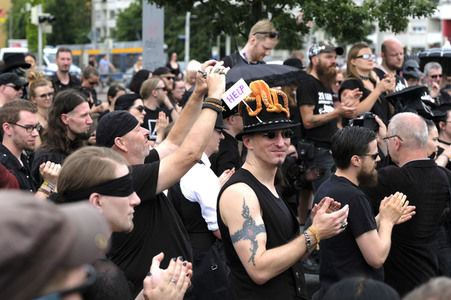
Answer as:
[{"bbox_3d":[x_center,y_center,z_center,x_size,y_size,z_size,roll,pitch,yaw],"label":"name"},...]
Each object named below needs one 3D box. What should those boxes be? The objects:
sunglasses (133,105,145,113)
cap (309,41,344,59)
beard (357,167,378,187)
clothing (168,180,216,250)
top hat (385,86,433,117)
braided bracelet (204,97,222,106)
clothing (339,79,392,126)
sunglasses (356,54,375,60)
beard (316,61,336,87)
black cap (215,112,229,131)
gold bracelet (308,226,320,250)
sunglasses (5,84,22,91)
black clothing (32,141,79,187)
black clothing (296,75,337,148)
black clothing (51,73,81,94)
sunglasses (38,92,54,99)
[{"bbox_3d":[-0.581,-0.276,11.100,0.130,0.047,0.140,2,5,21],"label":"sunglasses"},{"bbox_3d":[0.761,-0.759,12.800,0.270,0.135,0.180,2,5,23],"label":"cap"},{"bbox_3d":[0.616,0.112,7.300,0.100,0.095,0.130,0,5,-3],"label":"beard"},{"bbox_3d":[-0.161,0.289,8.500,0.270,0.520,0.400,-2,4,-21],"label":"clothing"},{"bbox_3d":[1.046,-0.264,9.500,0.290,0.170,0.280,-20,4,14],"label":"top hat"},{"bbox_3d":[-0.051,-0.207,7.200,0.072,0.032,0.063,9,8,-24],"label":"braided bracelet"},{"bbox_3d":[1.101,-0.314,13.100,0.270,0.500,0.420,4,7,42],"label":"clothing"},{"bbox_3d":[1.117,-0.744,13.600,0.145,0.045,0.145,-3,5,-40],"label":"sunglasses"},{"bbox_3d":[0.762,-0.570,12.750,0.130,0.205,0.140,2,5,23],"label":"beard"},{"bbox_3d":[-0.106,-0.170,9.400,0.290,0.130,0.240,1,5,6],"label":"black cap"},{"bbox_3d":[0.345,0.341,6.550,0.030,0.080,0.070,-31,0,6],"label":"gold bracelet"},{"bbox_3d":[-1.698,-0.499,13.500,0.150,0.045,0.145,1,4,13],"label":"sunglasses"},{"bbox_3d":[-0.762,0.245,8.200,0.300,0.620,0.480,2,5,28],"label":"black clothing"},{"bbox_3d":[0.748,-0.314,13.600,0.290,0.640,0.460,2,5,30],"label":"black clothing"},{"bbox_3d":[-1.486,-0.463,15.800,0.450,0.550,0.250,-1,5,-14],"label":"black clothing"},{"bbox_3d":[-1.413,-0.429,13.300,0.140,0.045,0.130,-4,6,-37],"label":"sunglasses"}]

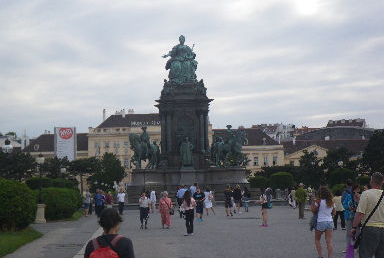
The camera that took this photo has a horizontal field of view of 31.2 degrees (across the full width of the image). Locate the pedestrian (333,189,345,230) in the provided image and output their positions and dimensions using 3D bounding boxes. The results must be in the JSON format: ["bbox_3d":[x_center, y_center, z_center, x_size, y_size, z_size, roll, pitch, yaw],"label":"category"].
[{"bbox_3d":[5.638,3.076,26.469,0.520,1.550,0.380,-1,-5,0],"label":"pedestrian"}]

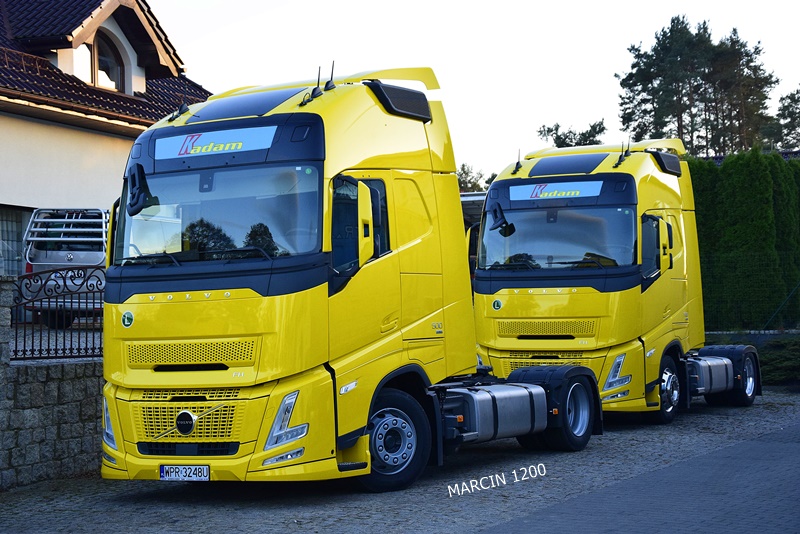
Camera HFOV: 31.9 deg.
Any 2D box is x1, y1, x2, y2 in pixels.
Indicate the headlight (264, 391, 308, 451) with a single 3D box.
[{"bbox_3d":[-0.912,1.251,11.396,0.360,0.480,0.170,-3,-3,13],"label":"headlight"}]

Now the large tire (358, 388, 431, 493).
[{"bbox_3d":[-0.169,1.552,12.517,0.960,0.960,0.310,0,-3,-39],"label":"large tire"}]

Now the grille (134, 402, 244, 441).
[{"bbox_3d":[-1.784,1.301,11.772,1.180,0.330,0.100,-4,-3,30],"label":"grille"}]

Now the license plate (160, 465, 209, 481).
[{"bbox_3d":[-1.798,1.723,11.702,0.525,0.120,0.020,-4,-6,30],"label":"license plate"}]

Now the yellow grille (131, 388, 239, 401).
[{"bbox_3d":[-1.787,1.077,11.831,1.150,0.110,0.060,-4,-3,30],"label":"yellow grille"}]

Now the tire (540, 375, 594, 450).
[{"bbox_3d":[1.857,1.614,15.783,0.310,0.960,0.960,-4,-3,30],"label":"tire"}]

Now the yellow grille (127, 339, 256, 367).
[{"bbox_3d":[-1.784,0.723,11.837,1.390,0.250,0.070,-4,-3,30],"label":"yellow grille"}]

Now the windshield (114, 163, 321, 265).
[{"bbox_3d":[-1.678,-0.411,12.143,2.200,0.900,0.300,-4,-14,30],"label":"windshield"}]

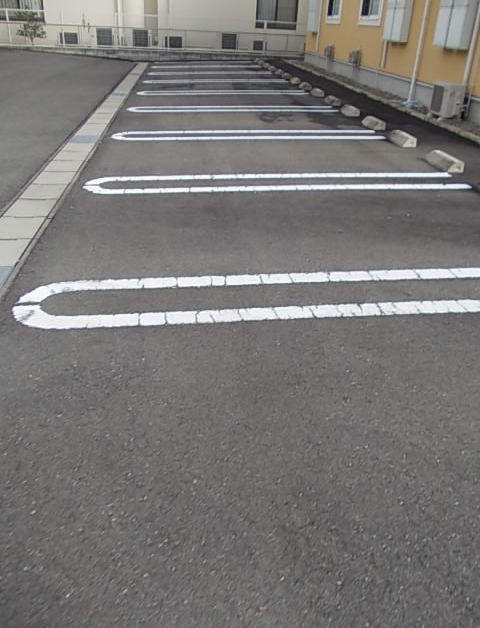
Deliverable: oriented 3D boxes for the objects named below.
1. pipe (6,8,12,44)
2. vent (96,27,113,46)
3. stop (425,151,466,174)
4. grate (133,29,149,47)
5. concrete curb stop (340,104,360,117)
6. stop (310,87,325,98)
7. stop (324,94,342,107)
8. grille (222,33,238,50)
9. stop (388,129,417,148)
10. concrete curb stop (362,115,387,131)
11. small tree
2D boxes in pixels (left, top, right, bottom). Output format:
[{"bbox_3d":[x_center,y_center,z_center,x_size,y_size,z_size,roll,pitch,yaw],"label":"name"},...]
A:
[{"bbox_3d":[-8.314,-10.370,18.674,0.080,1.140,0.080,-5,30,-14],"label":"pipe"},{"bbox_3d":[-5.359,-10.959,20.474,0.620,0.630,0.100,-5,30,-14],"label":"vent"},{"bbox_3d":[2.350,-1.780,5.969,0.160,0.115,0.670,-2,30,-5],"label":"stop"},{"bbox_3d":[-3.985,-11.075,20.819,0.610,0.620,0.100,-5,30,-14],"label":"grate"},{"bbox_3d":[1.967,-3.666,9.307,0.160,0.115,0.670,-2,30,-5],"label":"concrete curb stop"},{"bbox_3d":[1.729,-4.961,11.598,0.160,0.115,0.670,-2,30,-5],"label":"stop"},{"bbox_3d":[1.865,-4.303,10.434,0.160,0.115,0.670,-2,30,-5],"label":"stop"},{"bbox_3d":[-0.425,-11.417,21.691,0.620,0.580,0.100,-5,30,-14],"label":"grille"},{"bbox_3d":[2.228,-2.422,7.106,0.160,0.115,0.670,-2,30,-5],"label":"stop"},{"bbox_3d":[2.116,-3.048,8.214,0.160,0.115,0.670,-2,30,-5],"label":"concrete curb stop"},{"bbox_3d":[-7.807,-10.746,19.385,1.050,1.300,1.000,-5,30,-14],"label":"small tree"}]

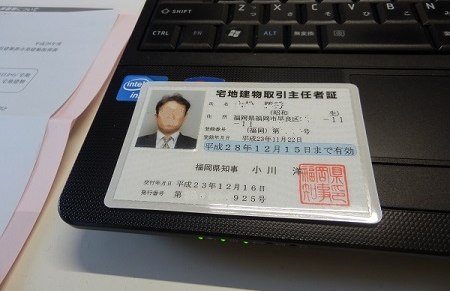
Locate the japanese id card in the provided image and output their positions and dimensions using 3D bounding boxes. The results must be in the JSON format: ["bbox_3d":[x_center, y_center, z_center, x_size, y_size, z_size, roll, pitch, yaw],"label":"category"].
[{"bbox_3d":[0.006,-0.002,0.120,0.093,0.001,0.060,2,57,7],"label":"japanese id card"}]

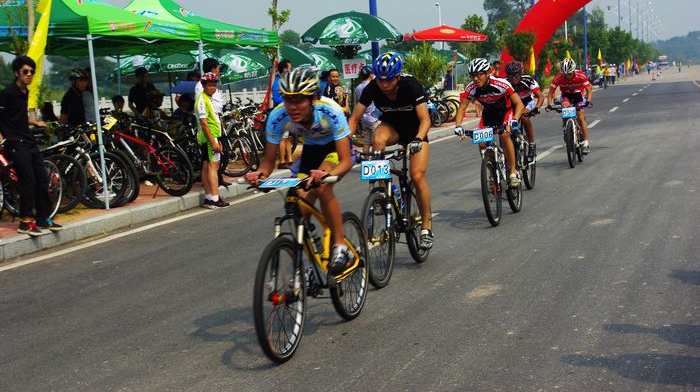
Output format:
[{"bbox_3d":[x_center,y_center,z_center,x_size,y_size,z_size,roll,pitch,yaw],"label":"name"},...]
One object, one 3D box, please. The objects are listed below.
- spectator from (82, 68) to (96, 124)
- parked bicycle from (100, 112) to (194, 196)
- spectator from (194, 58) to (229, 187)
[{"bbox_3d":[-3.715,-1.031,17.000,0.360,1.680,0.480,0,6,30],"label":"spectator"},{"bbox_3d":[-2.468,-0.459,14.173,0.580,1.040,1.700,1,7,37],"label":"parked bicycle"},{"bbox_3d":[-1.822,-0.981,15.468,0.380,1.680,0.480,-4,6,-11],"label":"spectator"}]

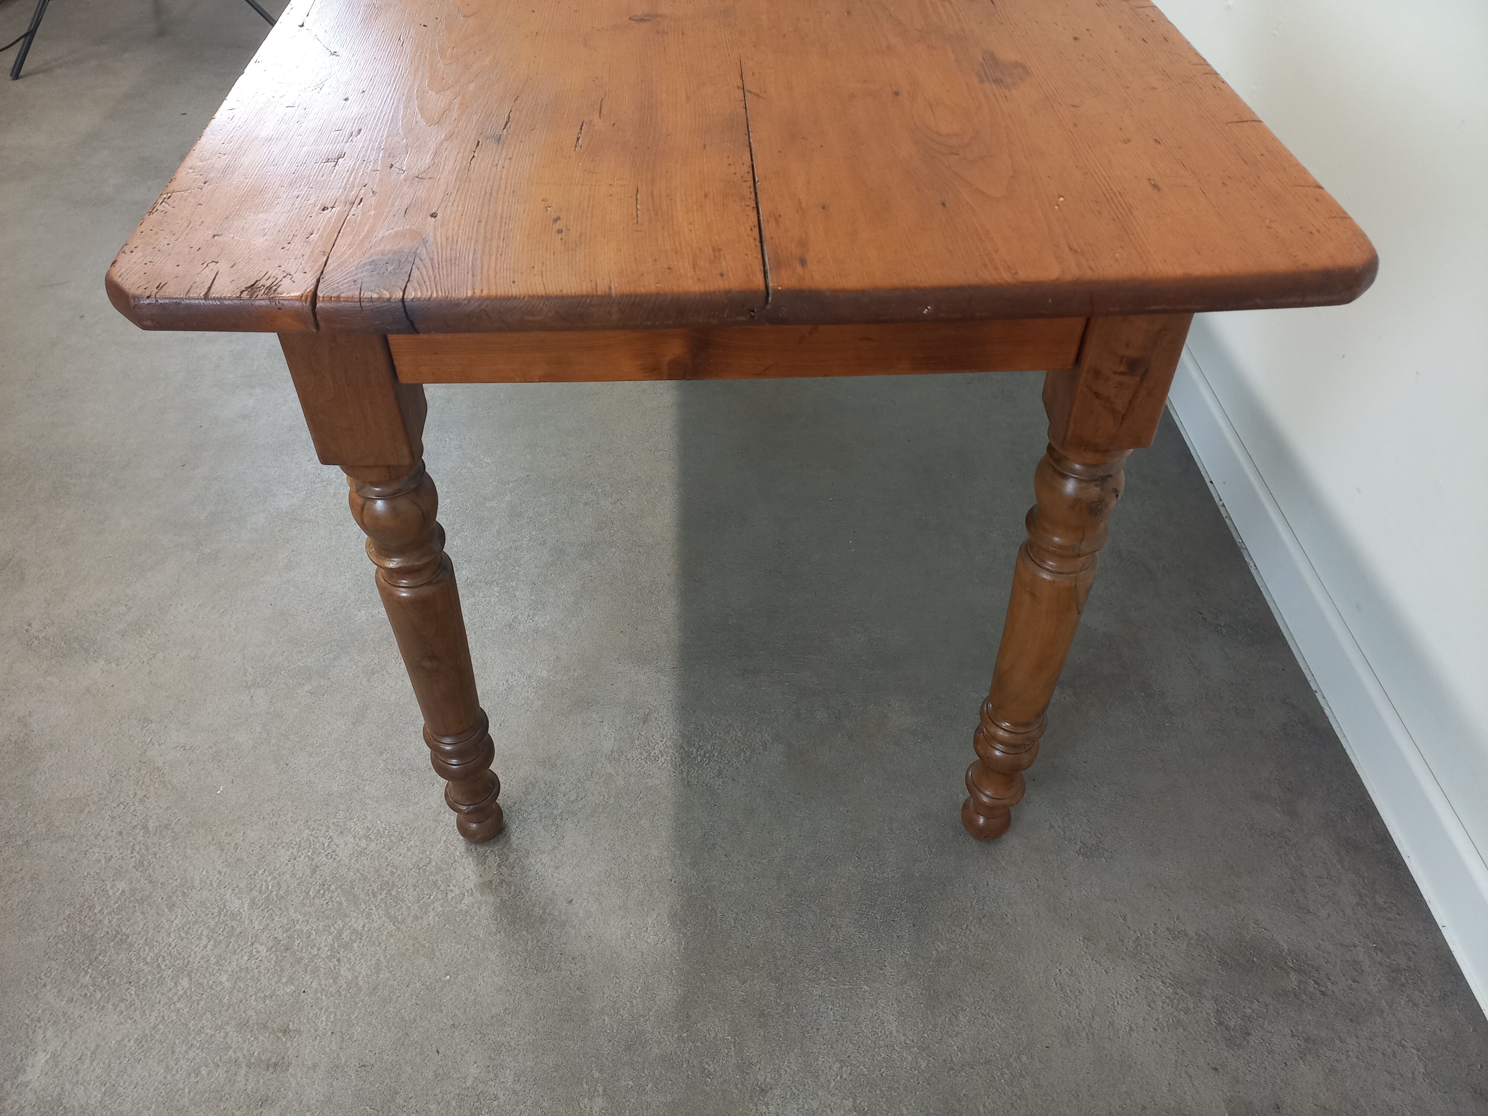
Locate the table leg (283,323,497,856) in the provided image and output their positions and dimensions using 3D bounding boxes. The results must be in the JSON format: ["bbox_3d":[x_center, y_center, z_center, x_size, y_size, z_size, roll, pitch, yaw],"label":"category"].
[{"bbox_3d":[-0.293,0.048,0.990,0.071,0.735,0.071,-1,43,-1],"label":"table leg"}]

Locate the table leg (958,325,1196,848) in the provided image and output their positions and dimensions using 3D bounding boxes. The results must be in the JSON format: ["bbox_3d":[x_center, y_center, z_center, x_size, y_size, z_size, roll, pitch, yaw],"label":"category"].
[{"bbox_3d":[0.280,0.040,1.003,0.071,0.735,0.071,-1,43,-1],"label":"table leg"}]

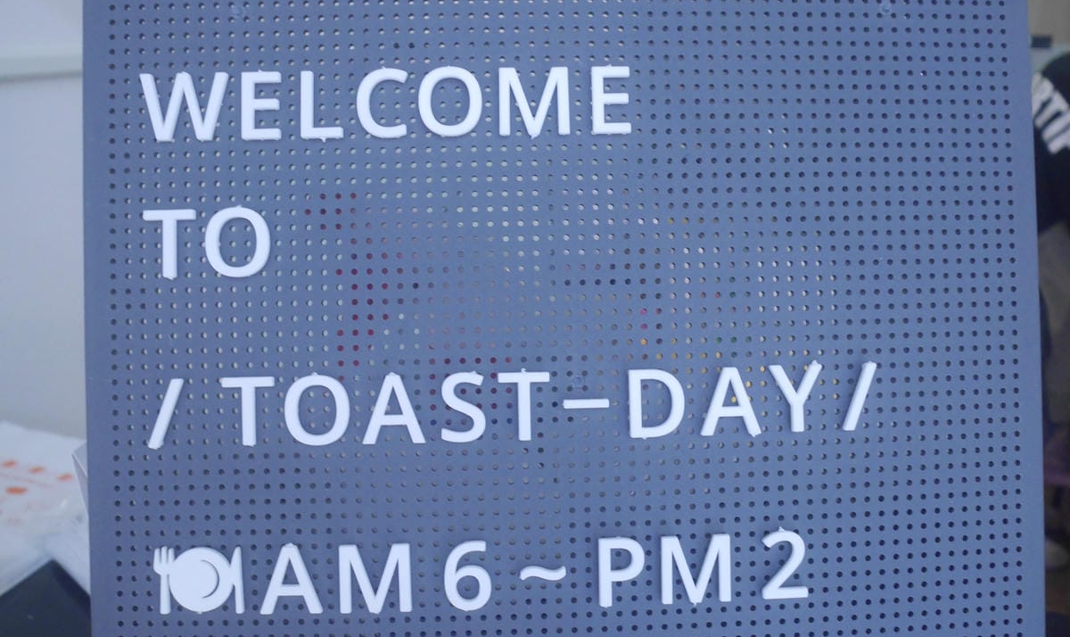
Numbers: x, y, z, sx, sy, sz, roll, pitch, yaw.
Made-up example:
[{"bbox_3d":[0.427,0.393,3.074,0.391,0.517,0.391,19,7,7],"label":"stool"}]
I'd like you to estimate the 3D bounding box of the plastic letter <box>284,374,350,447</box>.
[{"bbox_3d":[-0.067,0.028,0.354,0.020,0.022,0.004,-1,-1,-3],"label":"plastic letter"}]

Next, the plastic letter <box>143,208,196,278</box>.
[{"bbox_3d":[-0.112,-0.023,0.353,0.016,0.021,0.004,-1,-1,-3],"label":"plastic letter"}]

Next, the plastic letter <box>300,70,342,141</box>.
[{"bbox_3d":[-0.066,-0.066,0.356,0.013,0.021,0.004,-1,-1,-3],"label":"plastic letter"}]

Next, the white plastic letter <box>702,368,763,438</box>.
[{"bbox_3d":[0.060,0.025,0.356,0.018,0.021,0.003,-1,-1,-3],"label":"white plastic letter"}]

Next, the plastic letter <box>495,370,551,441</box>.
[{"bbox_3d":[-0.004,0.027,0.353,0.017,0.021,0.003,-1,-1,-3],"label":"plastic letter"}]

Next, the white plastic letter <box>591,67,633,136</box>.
[{"bbox_3d":[0.024,-0.067,0.355,0.012,0.020,0.003,-1,-1,-3],"label":"white plastic letter"}]

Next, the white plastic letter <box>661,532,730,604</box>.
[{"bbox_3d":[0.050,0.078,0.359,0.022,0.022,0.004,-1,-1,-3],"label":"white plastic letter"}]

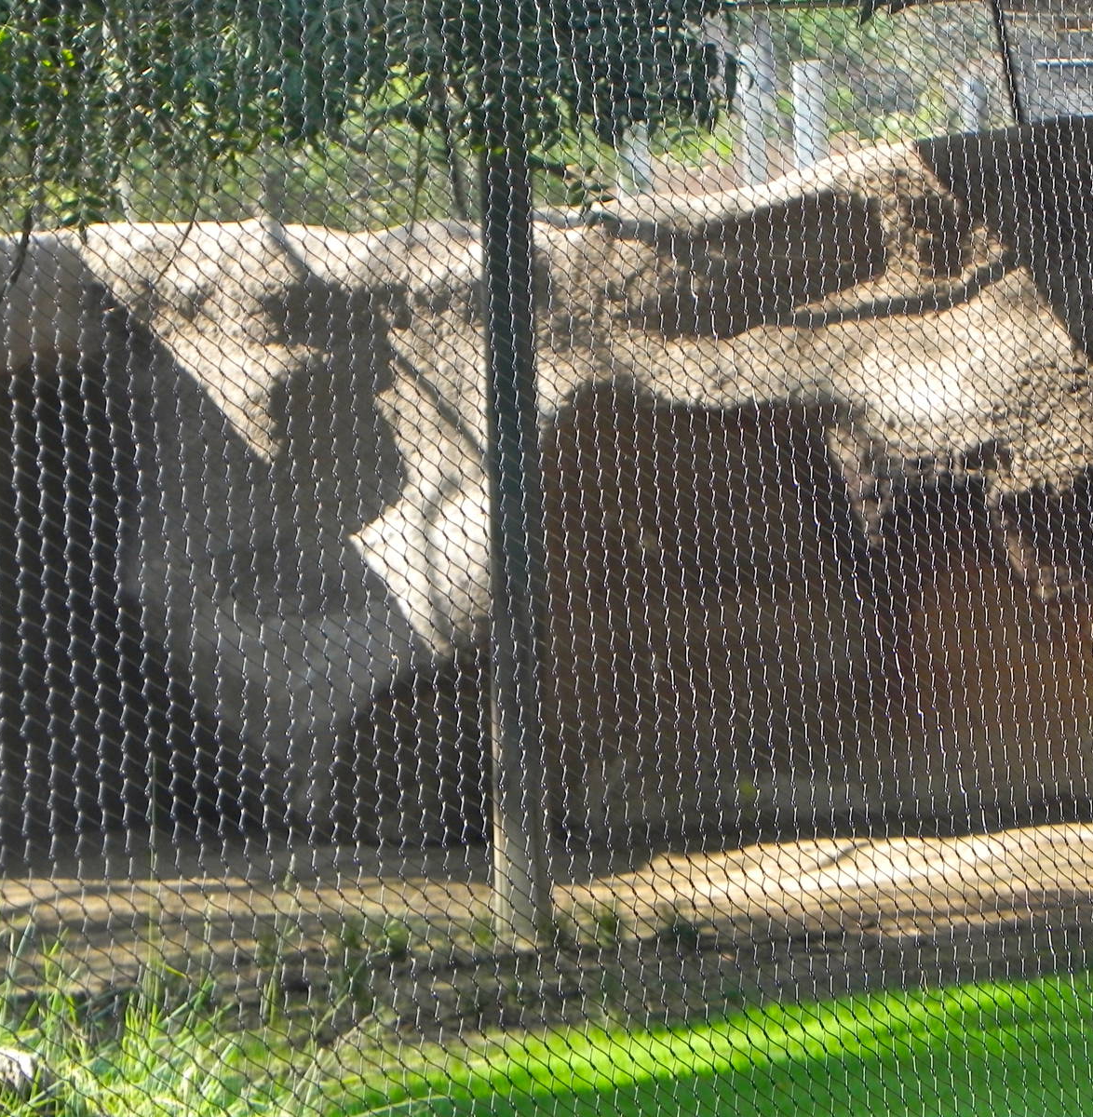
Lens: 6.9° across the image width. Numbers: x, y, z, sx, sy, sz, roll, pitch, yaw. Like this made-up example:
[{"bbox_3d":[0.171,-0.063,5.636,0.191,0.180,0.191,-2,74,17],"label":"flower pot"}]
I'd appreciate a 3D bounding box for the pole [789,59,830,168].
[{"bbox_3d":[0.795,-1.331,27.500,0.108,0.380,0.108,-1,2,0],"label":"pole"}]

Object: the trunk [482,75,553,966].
[{"bbox_3d":[-0.068,-0.134,20.000,0.114,2.000,0.114,-1,2,0],"label":"trunk"}]

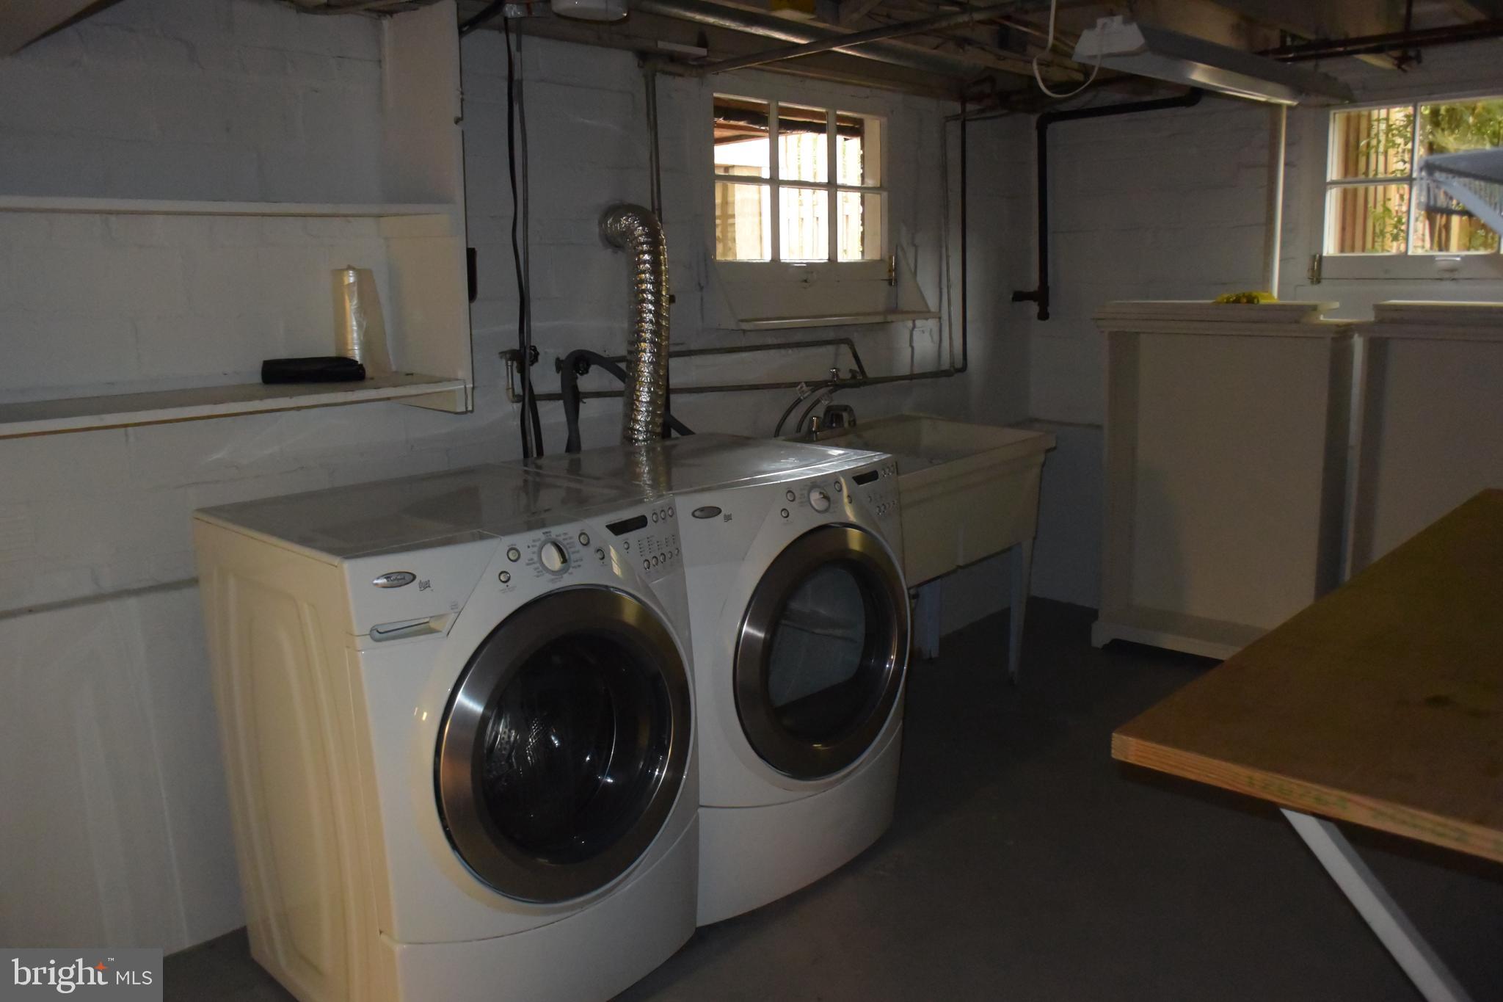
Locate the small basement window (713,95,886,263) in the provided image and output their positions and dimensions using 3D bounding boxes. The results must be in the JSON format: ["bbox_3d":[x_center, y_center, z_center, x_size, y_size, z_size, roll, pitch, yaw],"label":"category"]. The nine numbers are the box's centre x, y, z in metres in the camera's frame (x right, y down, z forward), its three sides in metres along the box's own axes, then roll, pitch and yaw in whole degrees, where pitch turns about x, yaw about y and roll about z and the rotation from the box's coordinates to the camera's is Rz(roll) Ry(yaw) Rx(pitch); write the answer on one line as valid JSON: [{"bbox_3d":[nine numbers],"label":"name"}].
[{"bbox_3d":[0.174,-1.008,3.582,0.790,0.485,0.080,-12,16,-43],"label":"small basement window"}]

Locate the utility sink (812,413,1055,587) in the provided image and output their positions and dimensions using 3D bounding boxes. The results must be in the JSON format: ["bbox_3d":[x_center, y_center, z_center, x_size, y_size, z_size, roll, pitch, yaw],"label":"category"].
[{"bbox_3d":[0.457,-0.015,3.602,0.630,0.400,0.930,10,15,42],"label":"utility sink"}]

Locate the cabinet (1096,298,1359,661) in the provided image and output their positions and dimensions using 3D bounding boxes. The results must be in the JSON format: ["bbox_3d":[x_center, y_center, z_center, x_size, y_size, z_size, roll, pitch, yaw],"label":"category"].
[{"bbox_3d":[1.660,-0.050,3.966,0.340,1.280,0.820,-12,16,-43],"label":"cabinet"}]

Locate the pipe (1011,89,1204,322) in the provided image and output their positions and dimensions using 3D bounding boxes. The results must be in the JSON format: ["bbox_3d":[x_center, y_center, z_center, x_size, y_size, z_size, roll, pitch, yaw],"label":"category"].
[{"bbox_3d":[1.340,-1.096,4.304,0.075,0.820,0.700,-12,16,-43],"label":"pipe"}]

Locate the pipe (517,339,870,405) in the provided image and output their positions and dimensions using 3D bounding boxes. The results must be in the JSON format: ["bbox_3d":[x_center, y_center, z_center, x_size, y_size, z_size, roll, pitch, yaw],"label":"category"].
[{"bbox_3d":[-0.099,-0.393,3.334,1.400,0.145,0.080,-12,16,-43],"label":"pipe"}]

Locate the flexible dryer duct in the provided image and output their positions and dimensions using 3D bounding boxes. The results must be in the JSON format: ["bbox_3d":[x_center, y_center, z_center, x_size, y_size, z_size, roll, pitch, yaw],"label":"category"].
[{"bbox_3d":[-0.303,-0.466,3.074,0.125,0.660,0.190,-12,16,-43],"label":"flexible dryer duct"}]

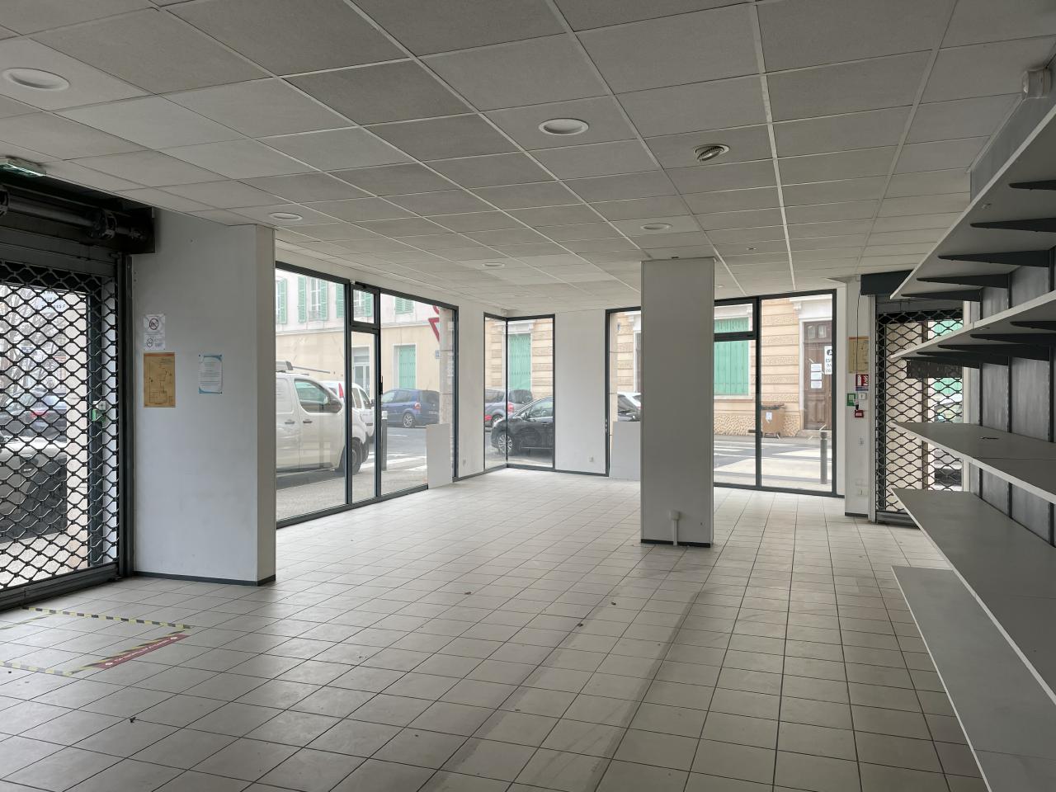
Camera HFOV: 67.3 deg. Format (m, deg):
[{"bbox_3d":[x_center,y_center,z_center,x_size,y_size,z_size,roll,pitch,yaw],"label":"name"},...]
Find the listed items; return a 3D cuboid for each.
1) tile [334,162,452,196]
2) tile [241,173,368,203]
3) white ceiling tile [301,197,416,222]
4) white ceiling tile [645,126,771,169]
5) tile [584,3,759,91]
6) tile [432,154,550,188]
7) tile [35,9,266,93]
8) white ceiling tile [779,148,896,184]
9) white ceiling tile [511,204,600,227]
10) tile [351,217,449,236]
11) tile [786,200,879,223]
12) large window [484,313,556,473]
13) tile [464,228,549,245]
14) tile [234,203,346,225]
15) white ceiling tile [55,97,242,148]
[{"bbox_3d":[-0.760,-1.259,4.613,0.595,0.030,0.595,0,0,19],"label":"tile"},{"bbox_3d":[-1.329,-1.271,4.819,0.600,0.025,0.600,0,0,19],"label":"tile"},{"bbox_3d":[-1.126,-1.265,5.395,0.595,0.020,0.595,0,0,20],"label":"white ceiling tile"},{"bbox_3d":[0.934,-1.264,4.025,0.595,0.020,0.595,0,0,20],"label":"white ceiling tile"},{"bbox_3d":[0.532,-1.256,2.893,0.586,0.020,0.588,0,0,19],"label":"tile"},{"bbox_3d":[-0.197,-1.262,4.428,0.595,0.020,0.595,0,0,20],"label":"tile"},{"bbox_3d":[-1.365,-1.258,2.927,0.586,0.020,0.588,0,0,19],"label":"tile"},{"bbox_3d":[1.702,-1.272,4.379,0.595,0.030,0.595,0,0,19],"label":"white ceiling tile"},{"bbox_3d":[0.205,-1.265,5.545,0.595,0.030,0.595,0,0,19],"label":"white ceiling tile"},{"bbox_3d":[-0.929,-1.273,5.951,0.600,0.025,0.600,0,0,19],"label":"tile"},{"bbox_3d":[2.099,-1.281,5.521,0.586,0.020,0.588,0,0,19],"label":"tile"},{"bbox_3d":[-0.100,-0.050,14.100,1.150,2.800,1.050,0,0,27],"label":"large window"},{"bbox_3d":[-0.164,-1.273,6.321,0.586,0.020,0.588,0,0,19],"label":"tile"},{"bbox_3d":[-1.692,-1.269,5.579,0.595,0.030,0.595,0,0,19],"label":"tile"},{"bbox_3d":[-1.729,-1.268,3.688,0.600,0.025,0.600,0,0,19],"label":"white ceiling tile"}]

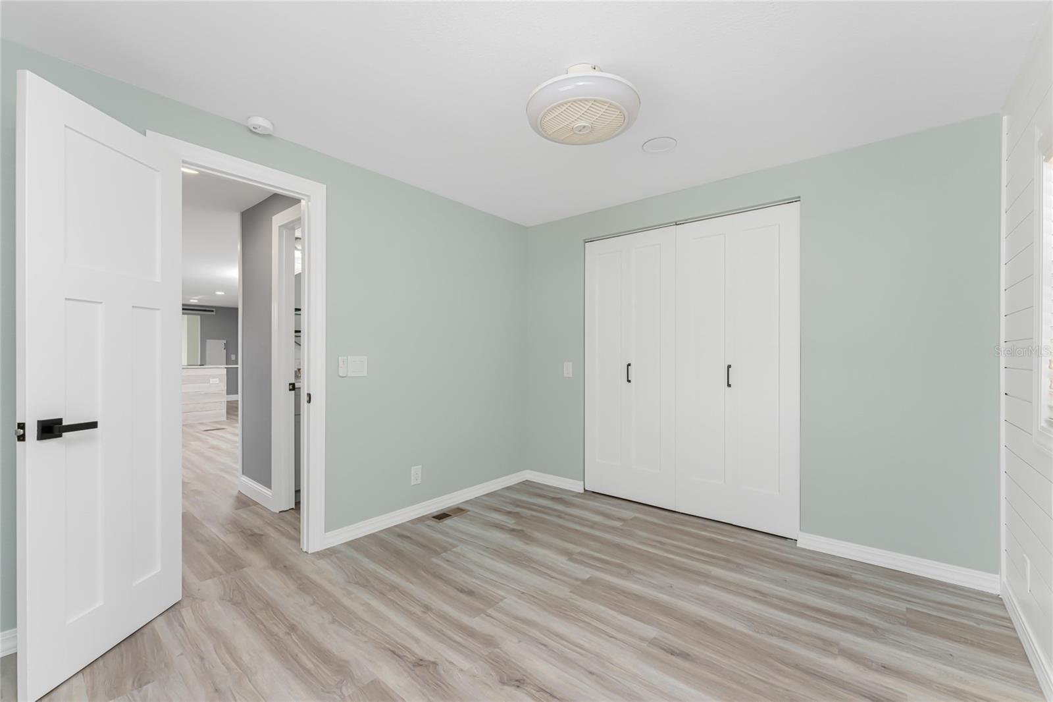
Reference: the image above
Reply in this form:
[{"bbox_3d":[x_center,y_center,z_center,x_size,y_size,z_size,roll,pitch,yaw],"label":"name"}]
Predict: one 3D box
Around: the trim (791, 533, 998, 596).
[{"bbox_3d":[1.964,1.136,2.227,0.820,0.092,0.015,0,0,38],"label":"trim"}]

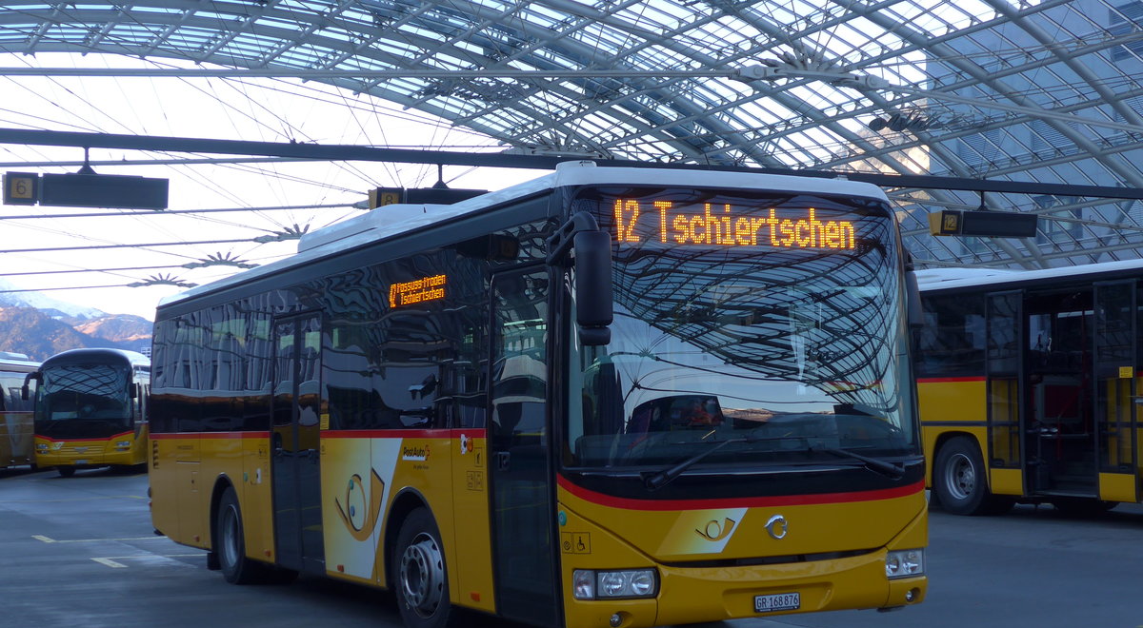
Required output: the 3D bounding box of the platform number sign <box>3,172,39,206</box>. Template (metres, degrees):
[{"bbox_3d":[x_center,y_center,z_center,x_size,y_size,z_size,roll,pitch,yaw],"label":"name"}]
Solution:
[{"bbox_3d":[-7.006,-1.569,21.833,0.380,0.400,0.350,0,-4,-26],"label":"platform number sign"}]

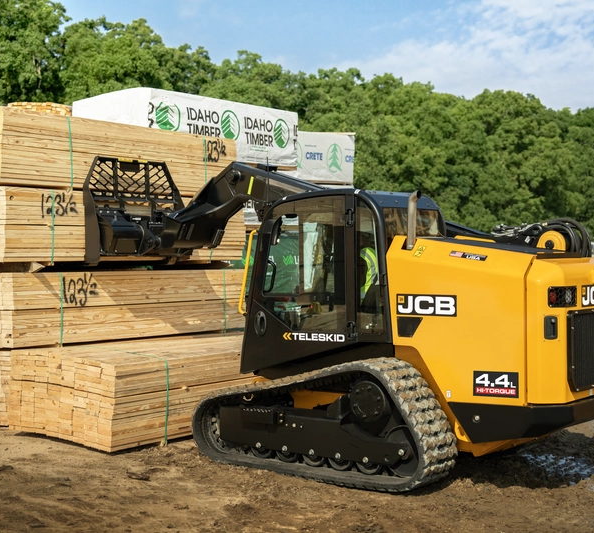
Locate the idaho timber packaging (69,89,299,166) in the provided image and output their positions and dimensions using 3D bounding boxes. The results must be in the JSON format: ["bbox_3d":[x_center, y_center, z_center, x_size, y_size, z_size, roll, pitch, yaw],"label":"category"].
[{"bbox_3d":[-1.298,-1.586,12.928,1.326,0.688,2.494,0,0,39],"label":"idaho timber packaging"}]

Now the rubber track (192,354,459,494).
[{"bbox_3d":[0.136,1.026,7.384,2.045,0.838,0.400,0,0,40],"label":"rubber track"}]

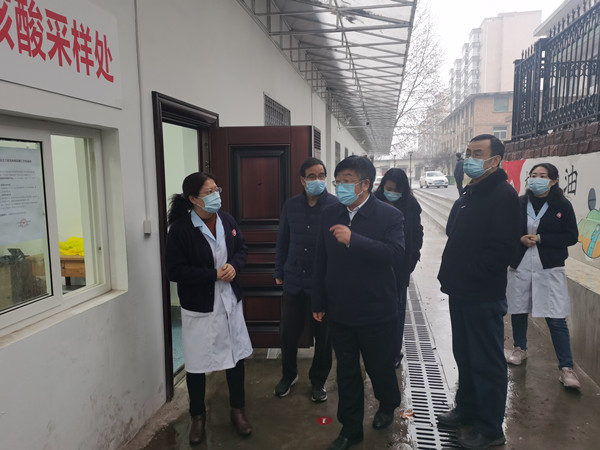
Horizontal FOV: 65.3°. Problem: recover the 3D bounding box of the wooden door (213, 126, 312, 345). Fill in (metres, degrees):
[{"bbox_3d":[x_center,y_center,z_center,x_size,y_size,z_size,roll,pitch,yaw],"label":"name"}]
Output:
[{"bbox_3d":[-0.308,0.131,4.105,0.845,1.945,0.070,-1,6,0],"label":"wooden door"}]

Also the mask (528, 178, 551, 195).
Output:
[{"bbox_3d":[1.786,-0.283,3.483,0.150,0.115,0.085,4,8,40],"label":"mask"}]

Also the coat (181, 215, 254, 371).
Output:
[{"bbox_3d":[-0.519,0.391,2.777,0.440,0.943,0.330,-5,8,-37],"label":"coat"}]

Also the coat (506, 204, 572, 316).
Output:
[{"bbox_3d":[1.841,0.255,3.606,0.450,0.888,0.310,3,7,36],"label":"coat"}]

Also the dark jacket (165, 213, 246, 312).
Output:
[{"bbox_3d":[-0.546,0.201,2.732,0.470,0.573,0.330,-5,8,-37],"label":"dark jacket"}]

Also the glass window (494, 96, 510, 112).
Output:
[{"bbox_3d":[21.120,-12.620,48.931,1.477,1.551,0.120,0,6,10],"label":"glass window"}]

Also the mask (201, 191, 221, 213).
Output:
[{"bbox_3d":[-0.510,-0.135,2.684,0.085,0.120,0.140,-6,3,27],"label":"mask"}]

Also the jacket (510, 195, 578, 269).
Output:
[{"bbox_3d":[1.833,0.047,3.553,0.490,0.542,0.320,3,7,36],"label":"jacket"}]

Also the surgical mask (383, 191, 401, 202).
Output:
[{"bbox_3d":[0.736,-0.223,3.703,0.150,0.110,0.080,1,20,20],"label":"surgical mask"}]

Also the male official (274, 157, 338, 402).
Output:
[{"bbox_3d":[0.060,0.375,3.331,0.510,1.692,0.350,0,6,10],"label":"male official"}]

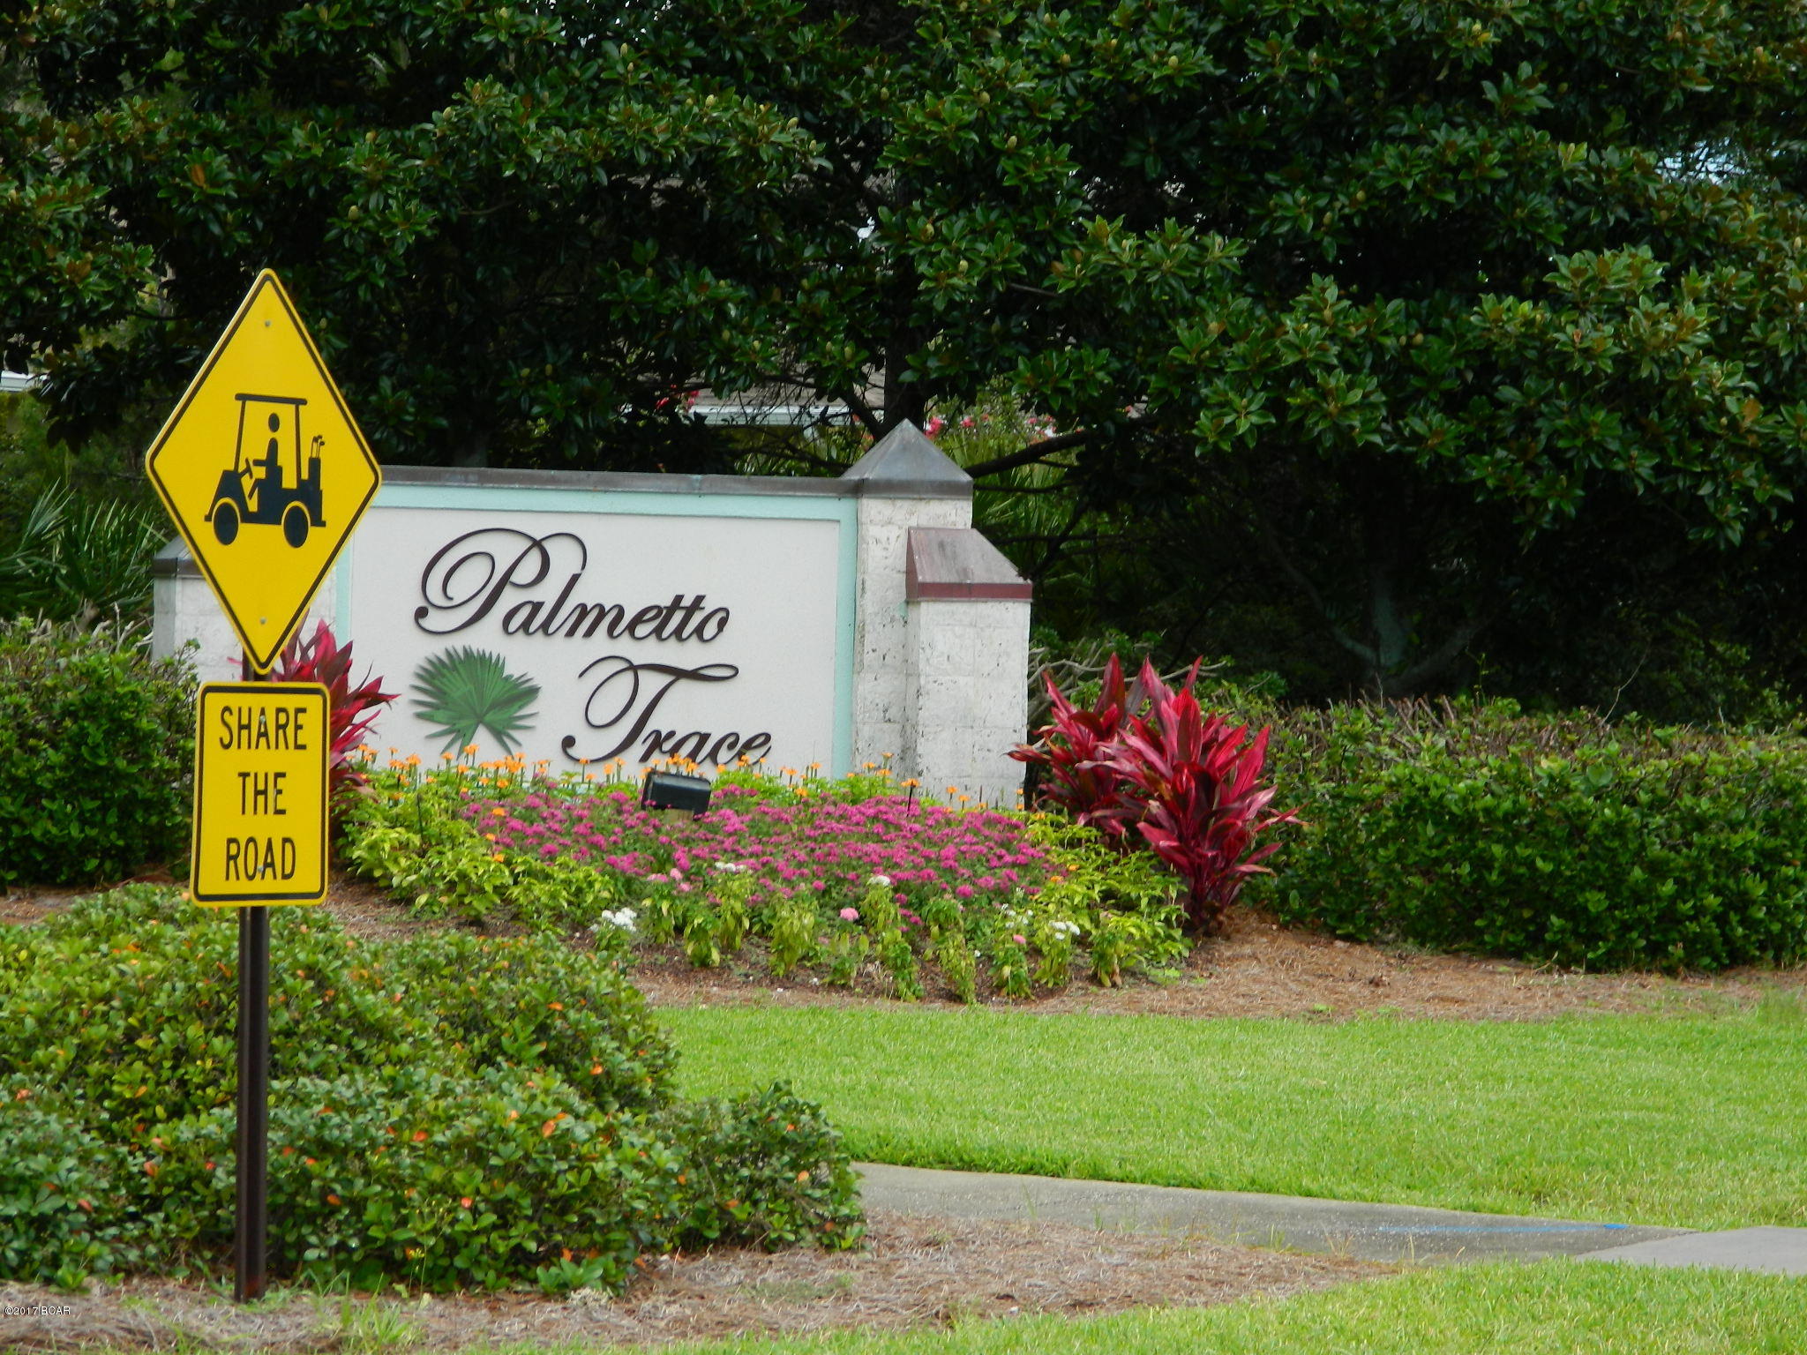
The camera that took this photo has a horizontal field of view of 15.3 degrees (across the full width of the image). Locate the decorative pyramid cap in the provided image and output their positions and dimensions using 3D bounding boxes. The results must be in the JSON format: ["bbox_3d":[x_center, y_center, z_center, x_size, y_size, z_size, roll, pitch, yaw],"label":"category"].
[{"bbox_3d":[0.009,-0.866,27.000,0.445,0.305,0.445,1,1,-12],"label":"decorative pyramid cap"}]

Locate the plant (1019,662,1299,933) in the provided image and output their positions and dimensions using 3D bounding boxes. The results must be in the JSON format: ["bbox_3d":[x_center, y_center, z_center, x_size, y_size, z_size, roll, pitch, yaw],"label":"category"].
[{"bbox_3d":[0.955,0.446,25.800,1.060,1.060,1.000,2,1,0],"label":"plant"}]

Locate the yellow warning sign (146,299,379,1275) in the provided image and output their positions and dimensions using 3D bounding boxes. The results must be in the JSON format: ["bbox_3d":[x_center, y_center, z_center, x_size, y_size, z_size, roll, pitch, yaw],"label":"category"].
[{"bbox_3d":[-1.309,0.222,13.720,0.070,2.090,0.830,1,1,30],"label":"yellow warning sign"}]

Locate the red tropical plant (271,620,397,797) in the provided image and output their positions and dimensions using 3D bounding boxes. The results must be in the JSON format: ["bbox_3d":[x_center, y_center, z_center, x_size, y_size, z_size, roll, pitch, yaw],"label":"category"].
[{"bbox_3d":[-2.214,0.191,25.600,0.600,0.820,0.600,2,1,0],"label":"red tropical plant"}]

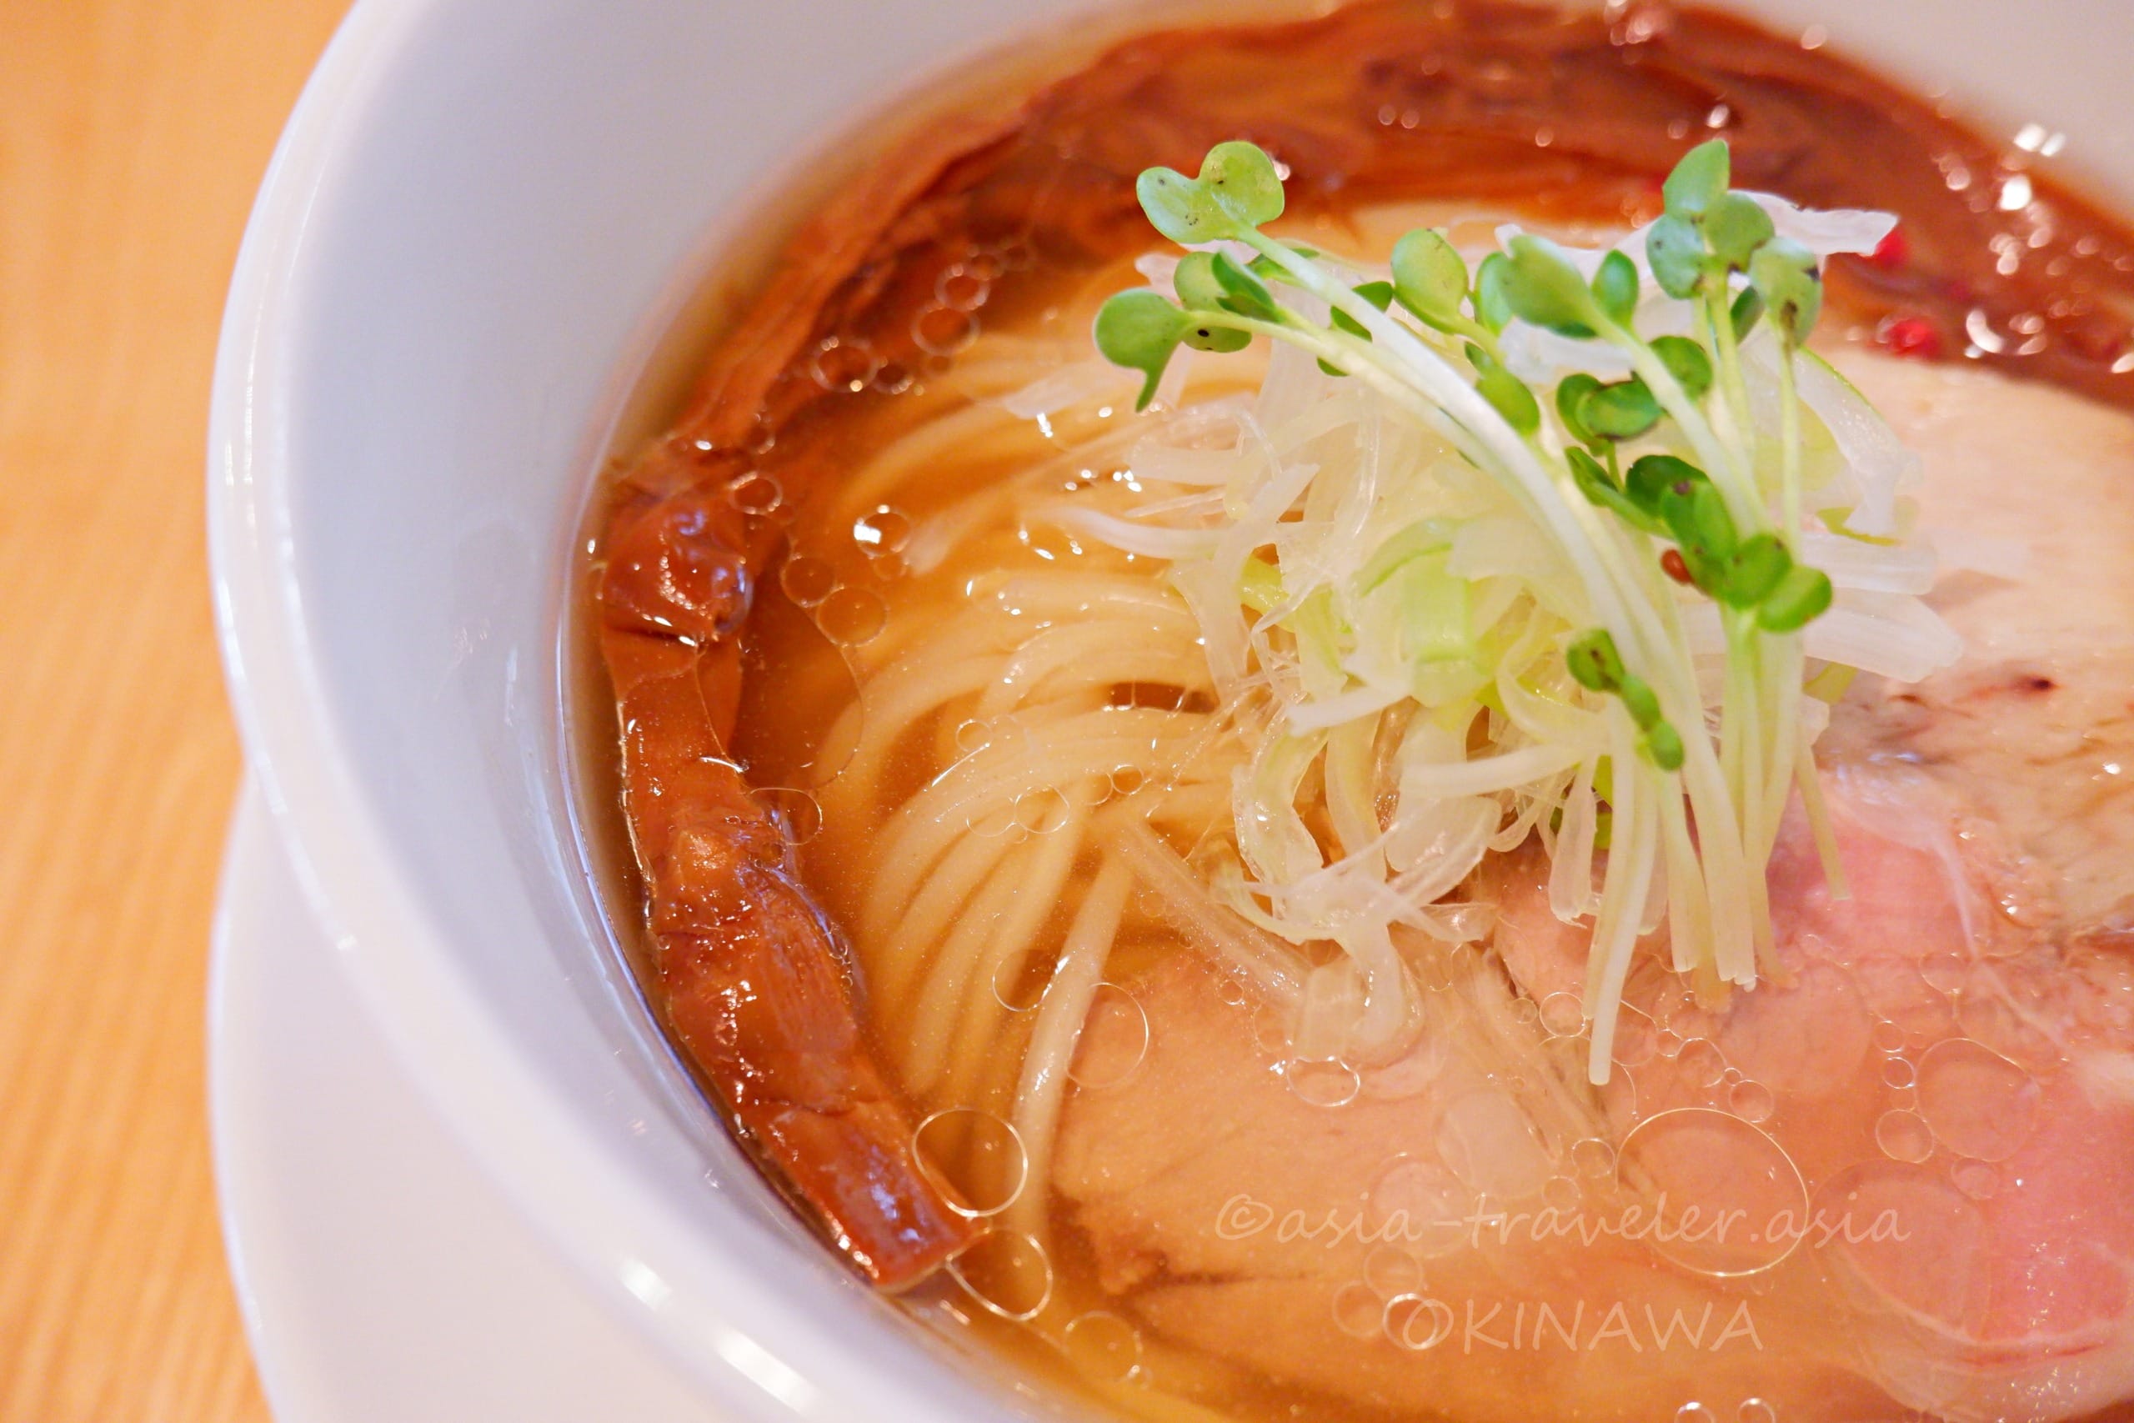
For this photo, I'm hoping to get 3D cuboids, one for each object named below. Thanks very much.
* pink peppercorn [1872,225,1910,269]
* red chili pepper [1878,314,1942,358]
[{"bbox_3d":[0.081,-0.046,0.211,0.005,0.005,0.005,0,59,0],"label":"pink peppercorn"},{"bbox_3d":[0.081,-0.036,0.205,0.006,0.004,0.005,0,59,0],"label":"red chili pepper"}]

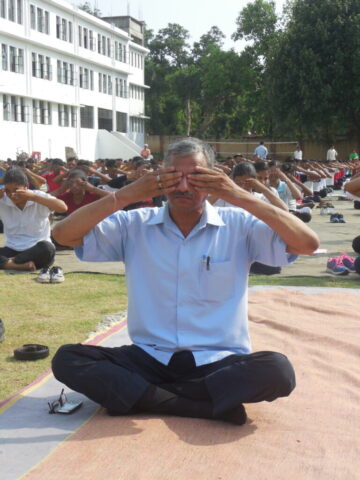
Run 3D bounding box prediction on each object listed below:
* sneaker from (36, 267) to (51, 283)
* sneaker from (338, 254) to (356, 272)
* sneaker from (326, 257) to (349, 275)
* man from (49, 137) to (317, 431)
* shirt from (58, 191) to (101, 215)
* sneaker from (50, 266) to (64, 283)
[{"bbox_3d":[-0.892,0.216,5.993,0.092,0.088,0.260,0,5,0],"label":"sneaker"},{"bbox_3d":[1.192,0.175,6.435,0.090,0.095,0.250,-2,5,-20],"label":"sneaker"},{"bbox_3d":[1.099,0.180,6.375,0.090,0.095,0.250,-1,5,-16],"label":"sneaker"},{"bbox_3d":[0.013,0.107,2.905,0.820,0.840,0.520,0,5,5],"label":"man"},{"bbox_3d":[-0.891,-0.210,8.116,0.440,0.480,0.260,0,5,0],"label":"shirt"},{"bbox_3d":[-0.800,0.216,5.993,0.092,0.088,0.260,0,5,-5],"label":"sneaker"}]

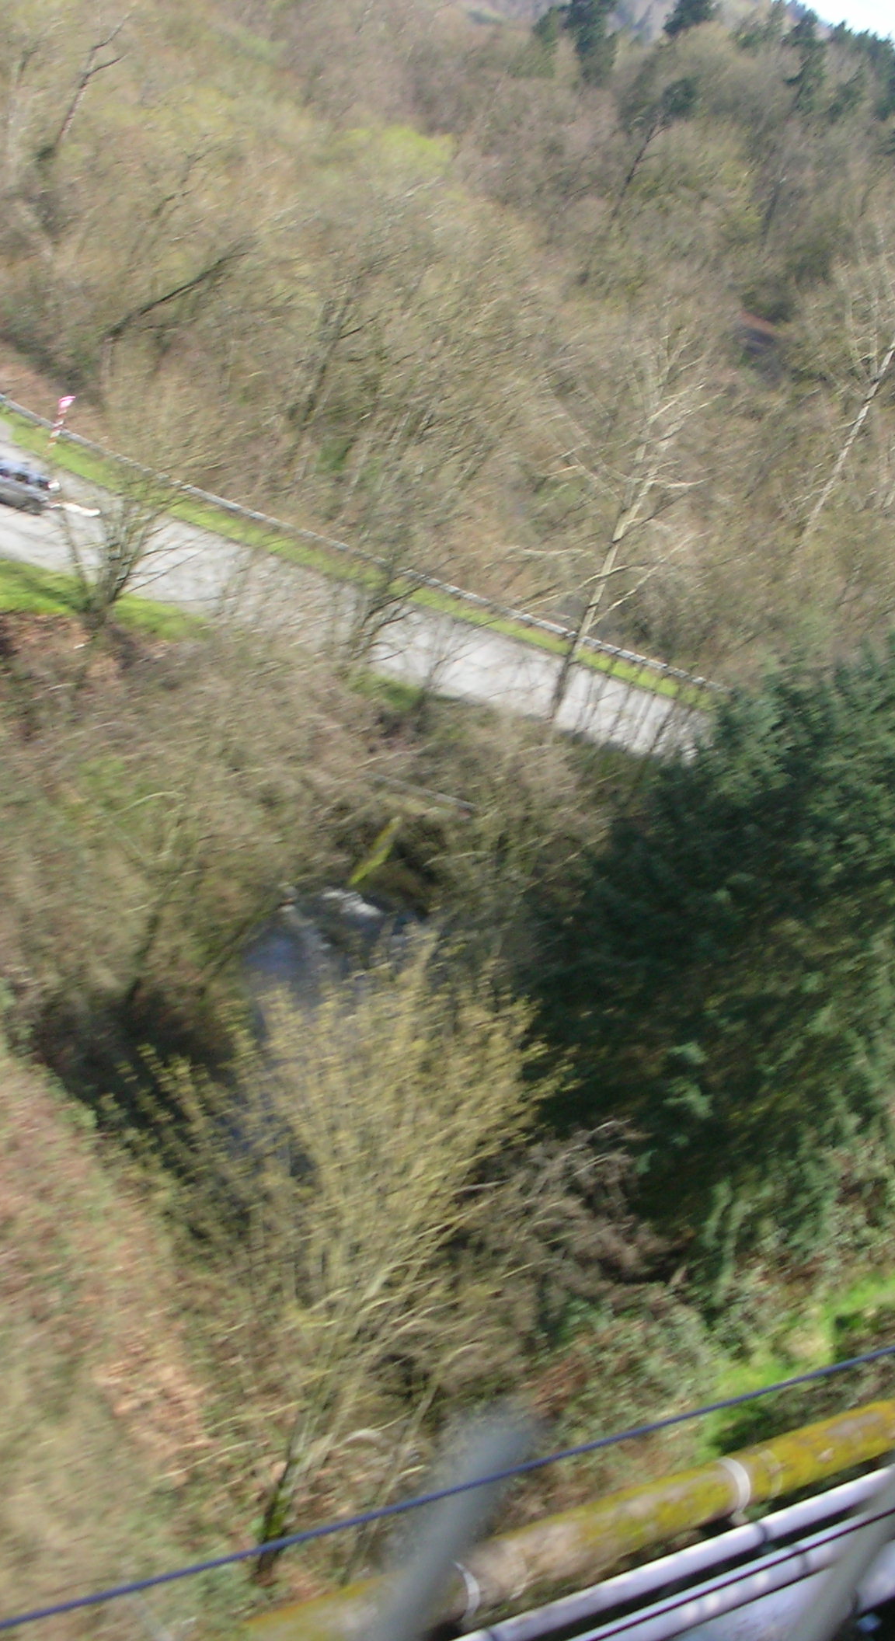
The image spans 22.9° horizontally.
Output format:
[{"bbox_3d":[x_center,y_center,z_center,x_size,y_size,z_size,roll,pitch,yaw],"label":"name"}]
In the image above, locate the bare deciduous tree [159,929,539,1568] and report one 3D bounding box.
[{"bbox_3d":[-3.314,9.106,46.826,7.200,15.000,7.200,24,19,4],"label":"bare deciduous tree"}]

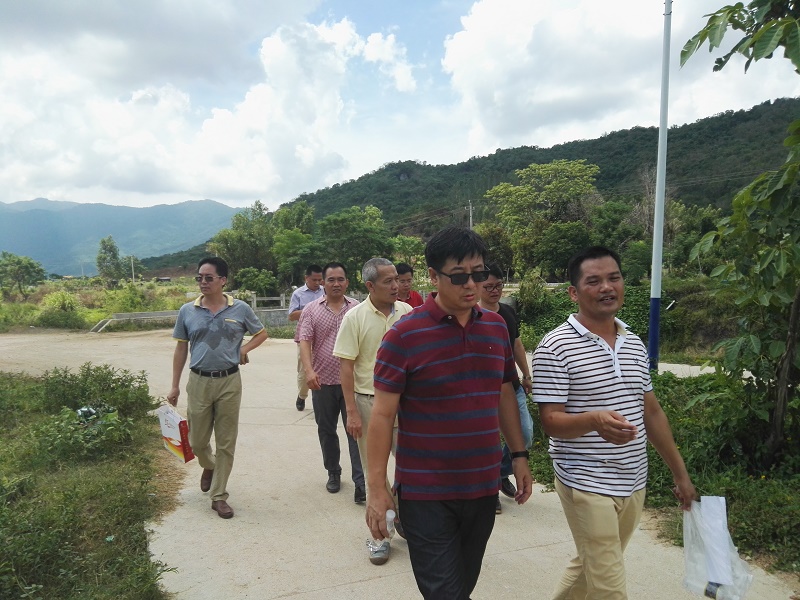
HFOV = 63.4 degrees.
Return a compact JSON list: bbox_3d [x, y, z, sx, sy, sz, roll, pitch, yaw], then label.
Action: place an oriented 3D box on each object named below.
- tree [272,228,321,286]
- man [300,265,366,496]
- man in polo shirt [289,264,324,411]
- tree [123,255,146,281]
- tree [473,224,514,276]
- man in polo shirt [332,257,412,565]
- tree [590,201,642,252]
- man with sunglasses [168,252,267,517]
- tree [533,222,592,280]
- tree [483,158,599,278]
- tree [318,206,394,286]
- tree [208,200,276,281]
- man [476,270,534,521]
[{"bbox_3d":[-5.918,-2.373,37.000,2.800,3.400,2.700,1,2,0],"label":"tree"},{"bbox_3d":[-0.489,0.571,4.654,0.540,1.679,0.520,0,2,-16],"label":"man"},{"bbox_3d":[-0.989,0.444,7.434,0.540,1.702,0.520,0,2,-18],"label":"man in polo shirt"},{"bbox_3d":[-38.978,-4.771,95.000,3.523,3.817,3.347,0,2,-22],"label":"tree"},{"bbox_3d":[7.225,-3.825,50.000,3.300,4.300,3.200,1,2,0],"label":"tree"},{"bbox_3d":[-0.107,0.598,3.784,0.520,1.701,0.580,-1,3,-27],"label":"man in polo shirt"},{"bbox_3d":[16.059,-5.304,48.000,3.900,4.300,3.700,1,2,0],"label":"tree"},{"bbox_3d":[-1.235,0.559,4.414,0.660,1.709,0.520,0,2,-13],"label":"man with sunglasses"},{"bbox_3d":[14.565,-4.347,58.000,5.199,5.199,4.939,1,2,14],"label":"tree"},{"bbox_3d":[11.753,-6.675,53.000,9.600,9.800,8.500,1,2,0],"label":"tree"},{"bbox_3d":[-3.496,-4.299,52.000,6.107,6.429,5.802,0,2,-4],"label":"tree"},{"bbox_3d":[-10.223,-3.797,42.000,4.400,5.500,4.200,1,2,0],"label":"tree"},{"bbox_3d":[0.609,0.588,4.400,0.580,1.680,0.480,0,2,-13],"label":"man"}]

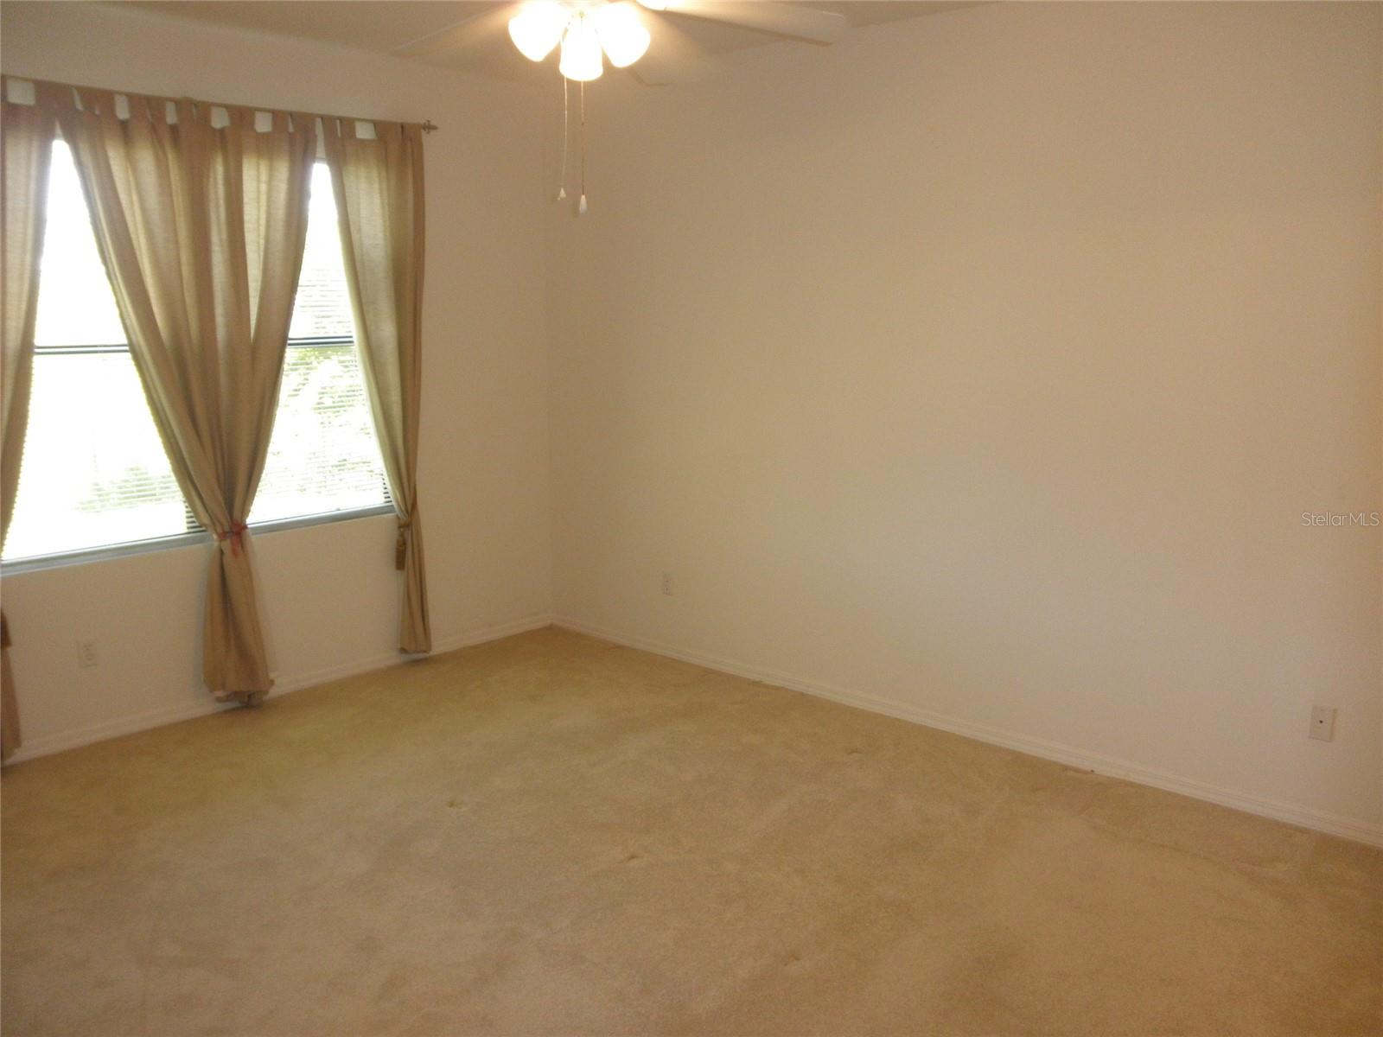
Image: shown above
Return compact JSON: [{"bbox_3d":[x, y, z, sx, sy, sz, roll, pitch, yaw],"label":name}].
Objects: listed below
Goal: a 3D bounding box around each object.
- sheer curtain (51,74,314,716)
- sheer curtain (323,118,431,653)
[{"bbox_3d":[-1.862,-0.399,4.444,0.160,2.410,0.985,9,14,41],"label":"sheer curtain"},{"bbox_3d":[-1.358,-0.520,5.010,0.140,2.390,0.480,9,14,41],"label":"sheer curtain"}]

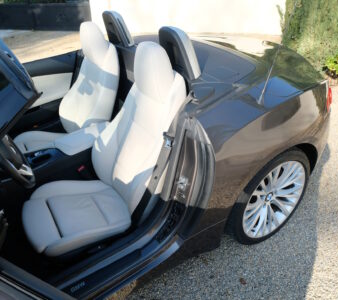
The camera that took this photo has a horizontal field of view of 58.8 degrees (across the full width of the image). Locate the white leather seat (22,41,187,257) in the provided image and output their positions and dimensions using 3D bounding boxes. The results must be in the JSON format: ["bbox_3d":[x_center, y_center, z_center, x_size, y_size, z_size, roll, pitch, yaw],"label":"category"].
[{"bbox_3d":[-0.353,-0.033,1.488,0.860,0.920,0.515,-19,36,-26],"label":"white leather seat"}]

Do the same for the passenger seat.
[{"bbox_3d":[-0.749,-0.358,2.029,0.860,0.920,0.515,-19,36,-26],"label":"passenger seat"}]

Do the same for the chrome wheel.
[{"bbox_3d":[0.554,0.251,1.766,0.505,0.505,0.190,-19,36,-26],"label":"chrome wheel"}]

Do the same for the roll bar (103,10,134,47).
[{"bbox_3d":[-0.351,-0.821,2.044,0.135,0.230,0.270,-19,36,-26],"label":"roll bar"}]

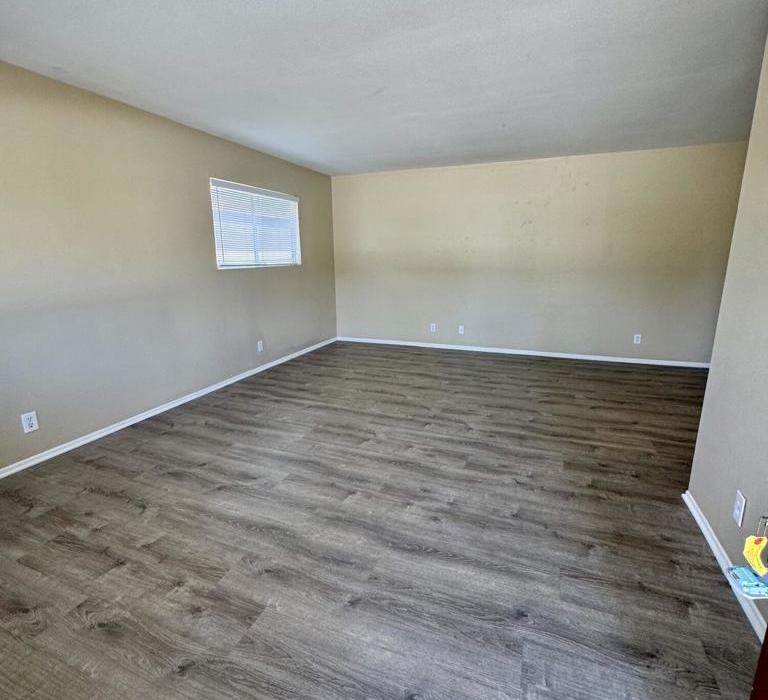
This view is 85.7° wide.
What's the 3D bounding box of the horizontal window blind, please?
[{"bbox_3d":[-1.385,-1.382,4.724,0.050,0.850,1.510,5,14,21],"label":"horizontal window blind"}]

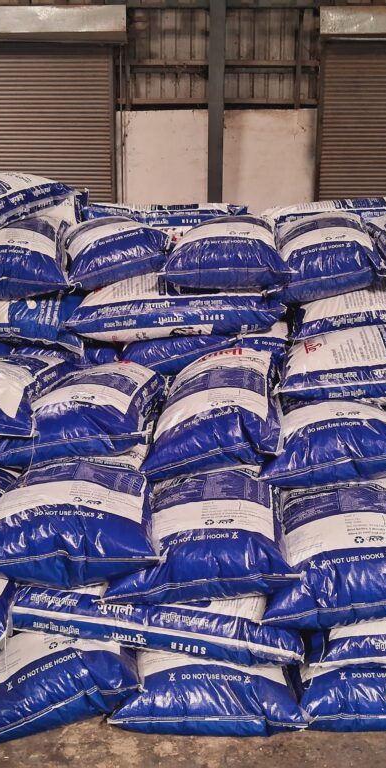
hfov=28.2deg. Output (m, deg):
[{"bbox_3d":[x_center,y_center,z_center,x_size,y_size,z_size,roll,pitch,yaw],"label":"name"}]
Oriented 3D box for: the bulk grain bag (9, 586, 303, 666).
[{"bbox_3d":[-0.100,0.702,2.651,0.900,0.180,0.560,6,11,3],"label":"bulk grain bag"}]

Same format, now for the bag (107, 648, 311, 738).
[{"bbox_3d":[0.046,0.843,2.592,0.570,0.210,0.810,0,12,0],"label":"bag"}]

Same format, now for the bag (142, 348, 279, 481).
[{"bbox_3d":[0.070,0.129,3.111,0.510,0.230,0.870,-4,20,6],"label":"bag"}]

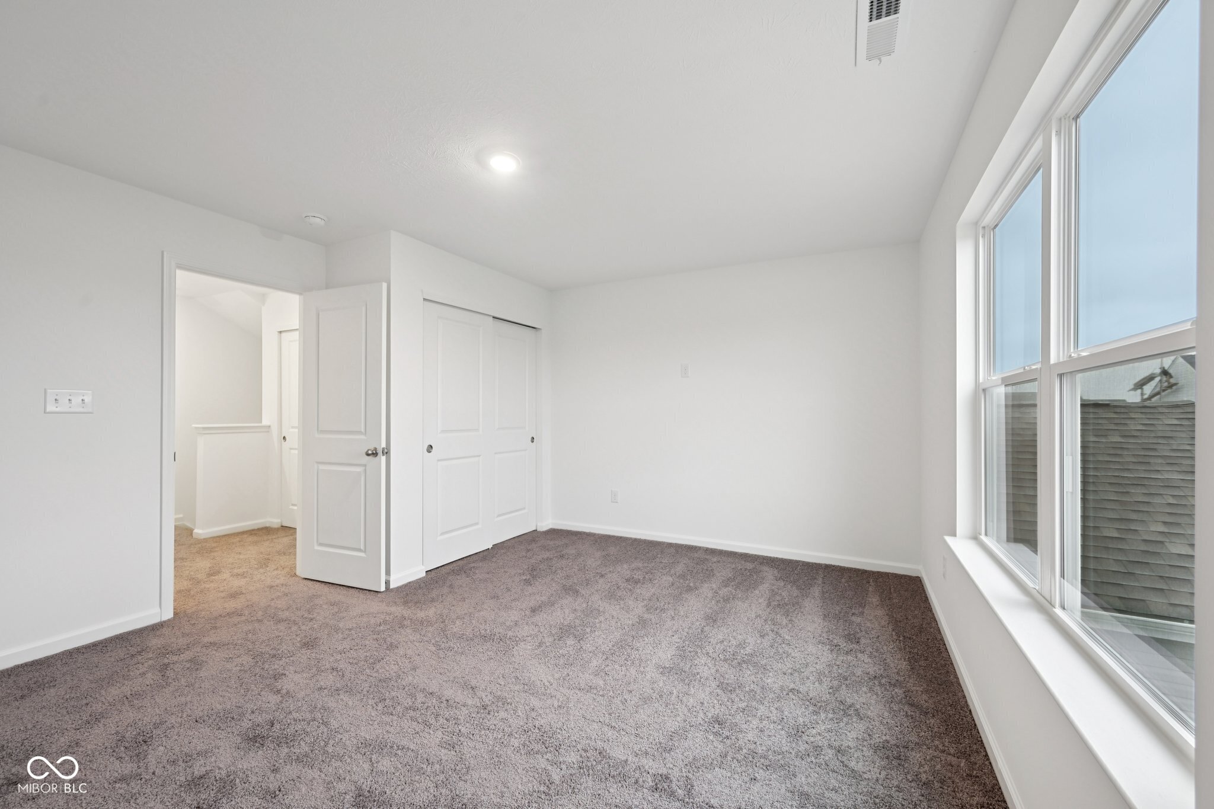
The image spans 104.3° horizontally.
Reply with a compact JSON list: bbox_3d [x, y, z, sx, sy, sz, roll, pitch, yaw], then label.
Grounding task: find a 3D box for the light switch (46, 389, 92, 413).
[{"bbox_3d":[-2.713,-0.014,2.384,0.010,0.117,0.165,0,0,28],"label":"light switch"}]

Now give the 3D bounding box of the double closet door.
[{"bbox_3d":[-1.060,0.236,4.148,0.080,2.000,1.475,0,0,28],"label":"double closet door"}]

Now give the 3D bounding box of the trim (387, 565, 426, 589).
[{"bbox_3d":[-1.402,1.207,3.324,0.014,0.083,0.300,0,0,28],"label":"trim"}]

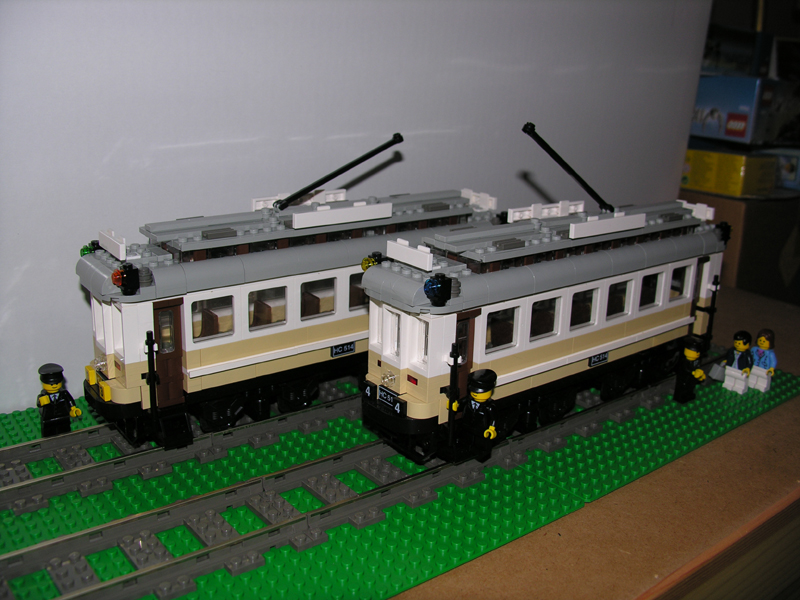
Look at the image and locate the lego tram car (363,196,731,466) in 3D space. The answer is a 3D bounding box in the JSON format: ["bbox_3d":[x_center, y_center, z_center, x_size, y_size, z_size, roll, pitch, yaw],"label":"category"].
[{"bbox_3d":[0.098,0.005,0.478,0.272,0.118,0.058,-11,21,-38],"label":"lego tram car"}]

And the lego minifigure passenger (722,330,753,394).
[{"bbox_3d":[0.221,0.040,0.527,0.015,0.041,0.025,-11,21,-37],"label":"lego minifigure passenger"}]

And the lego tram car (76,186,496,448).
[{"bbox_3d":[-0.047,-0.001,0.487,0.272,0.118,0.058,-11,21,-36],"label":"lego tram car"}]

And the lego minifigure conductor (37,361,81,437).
[{"bbox_3d":[-0.181,0.056,0.427,0.025,0.043,0.017,-11,21,-37],"label":"lego minifigure conductor"}]

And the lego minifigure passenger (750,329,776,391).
[{"bbox_3d":[0.237,0.039,0.530,0.015,0.041,0.025,-11,21,-37],"label":"lego minifigure passenger"}]

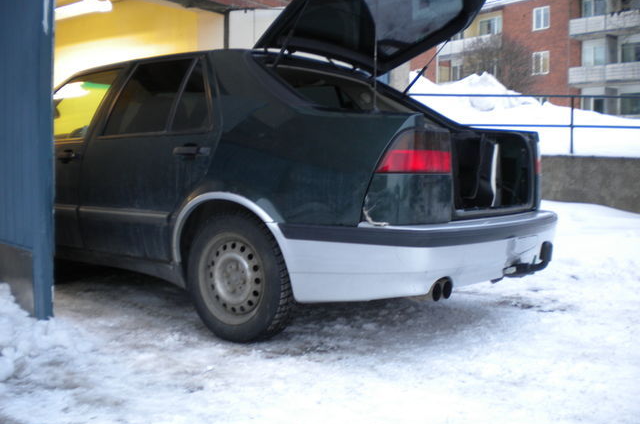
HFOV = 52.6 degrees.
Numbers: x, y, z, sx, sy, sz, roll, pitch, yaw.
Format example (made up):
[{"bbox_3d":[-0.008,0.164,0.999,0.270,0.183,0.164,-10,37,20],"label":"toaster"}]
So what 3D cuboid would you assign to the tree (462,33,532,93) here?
[{"bbox_3d":[9.738,-6.912,35.500,4.200,5.600,4.100,2,6,15],"label":"tree"}]

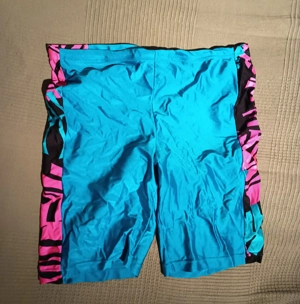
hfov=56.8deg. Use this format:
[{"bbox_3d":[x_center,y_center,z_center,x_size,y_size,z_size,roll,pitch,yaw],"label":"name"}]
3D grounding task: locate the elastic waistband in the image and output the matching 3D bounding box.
[{"bbox_3d":[-0.005,-0.190,0.530,0.383,0.020,0.036,0,84,0],"label":"elastic waistband"}]

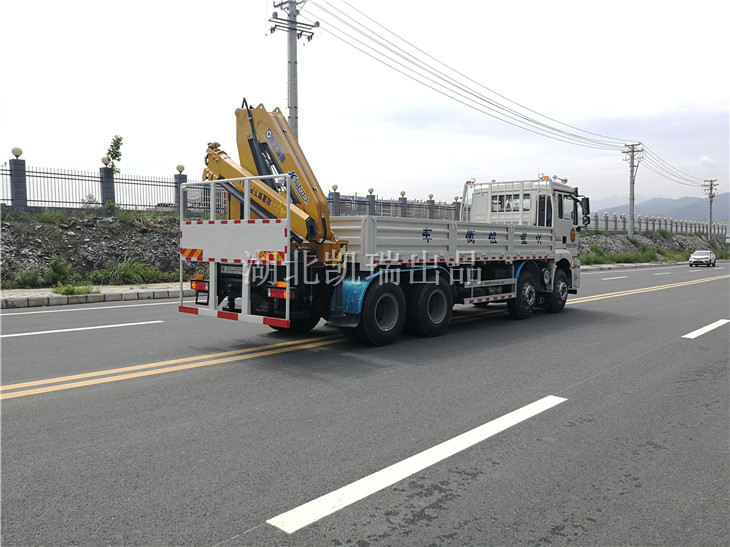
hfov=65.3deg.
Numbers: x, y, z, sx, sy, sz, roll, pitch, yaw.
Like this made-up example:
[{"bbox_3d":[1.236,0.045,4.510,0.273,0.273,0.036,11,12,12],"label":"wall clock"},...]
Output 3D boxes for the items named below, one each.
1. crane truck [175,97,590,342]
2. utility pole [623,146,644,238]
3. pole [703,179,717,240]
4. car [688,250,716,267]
[{"bbox_3d":[1.489,-0.891,12.029,2.626,3.858,10.454,3,3,41],"label":"crane truck"},{"bbox_3d":[30.581,-9.469,65.058,2.200,10.800,0.600,2,3,42],"label":"utility pole"},{"bbox_3d":[59.379,-10.894,97.596,2.200,10.460,0.600,2,3,42],"label":"pole"},{"bbox_3d":[36.950,-1.610,62.250,1.830,1.650,4.500,2,3,42],"label":"car"}]

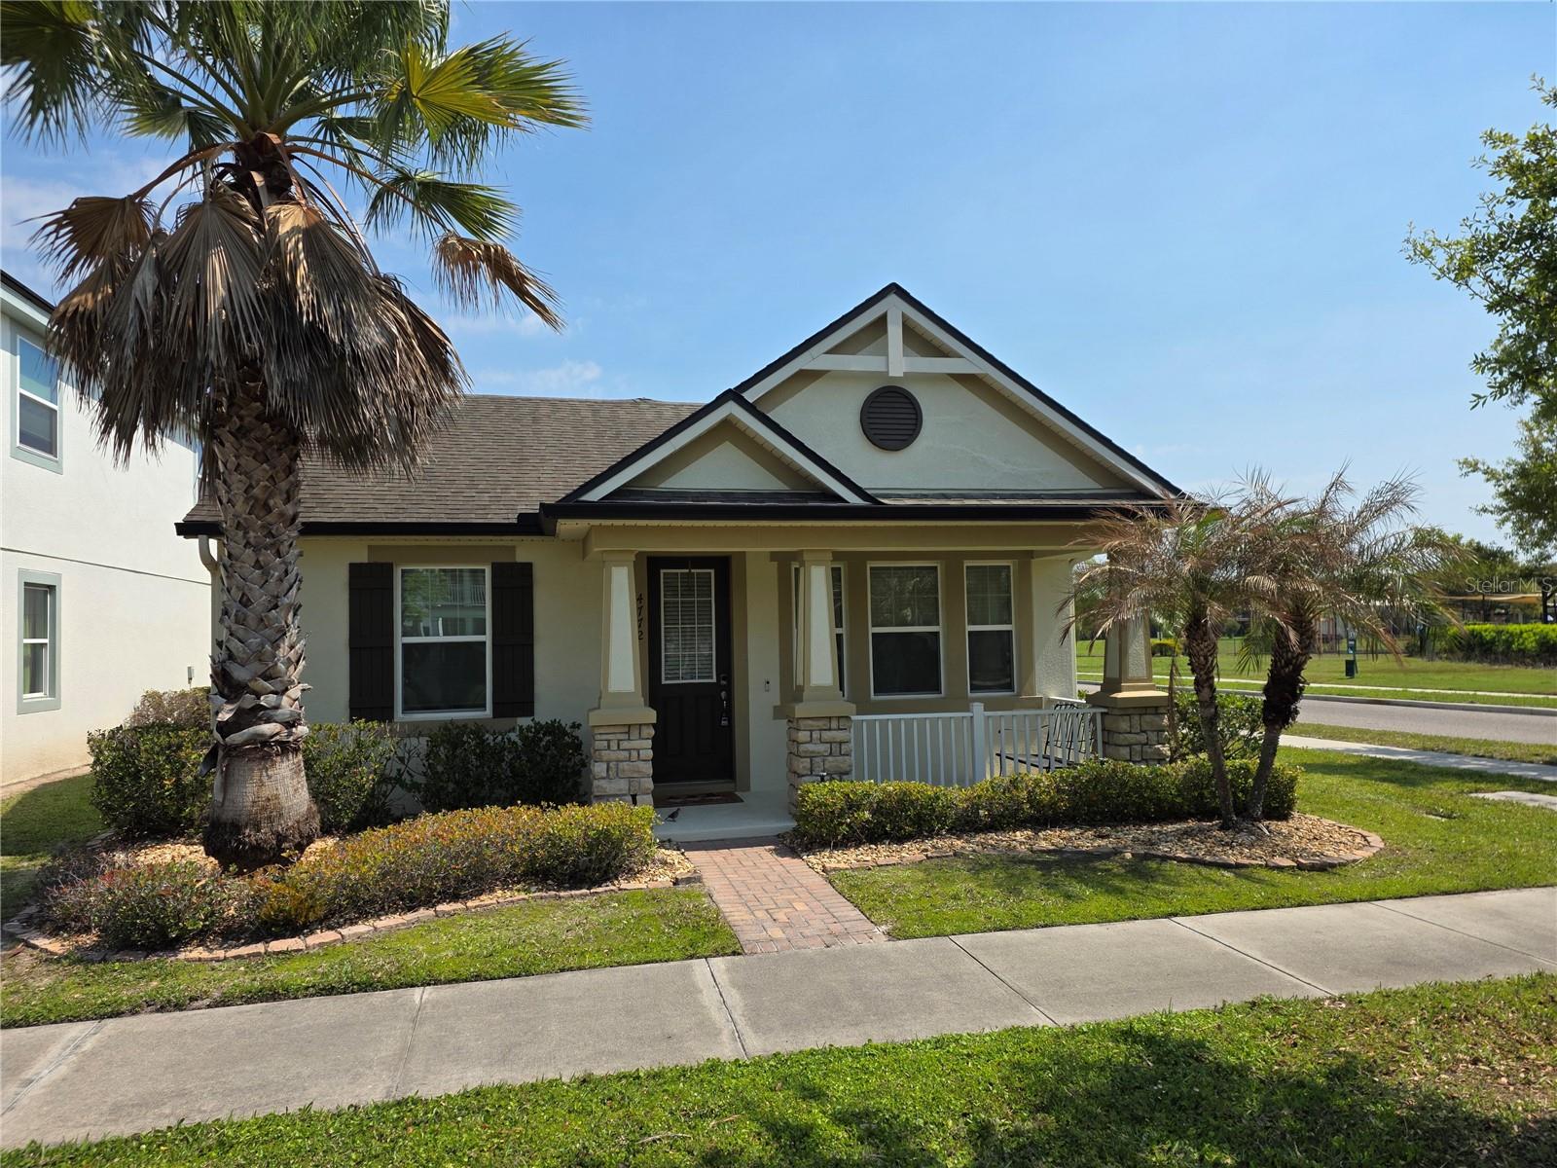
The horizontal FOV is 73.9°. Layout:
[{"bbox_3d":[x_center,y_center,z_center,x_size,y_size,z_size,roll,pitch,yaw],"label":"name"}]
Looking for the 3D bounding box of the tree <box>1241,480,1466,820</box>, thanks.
[{"bbox_3d":[5.206,0.550,9.450,1.980,3.150,1.900,-1,-3,-11],"label":"tree"}]

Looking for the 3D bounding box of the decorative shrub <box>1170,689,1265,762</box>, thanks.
[{"bbox_3d":[4.645,1.642,11.254,1.050,1.100,1.050,-1,-3,-11],"label":"decorative shrub"}]

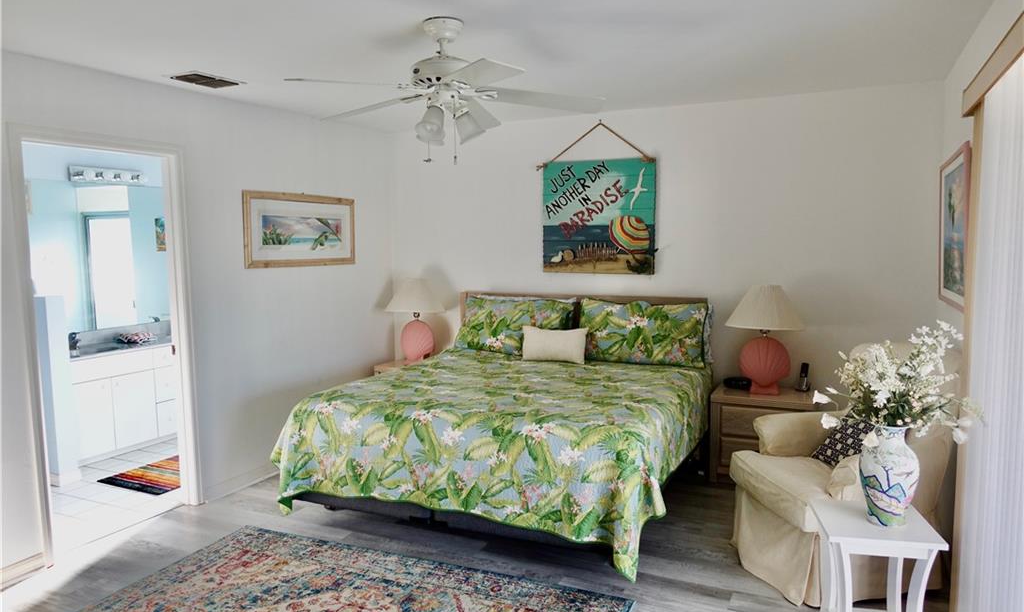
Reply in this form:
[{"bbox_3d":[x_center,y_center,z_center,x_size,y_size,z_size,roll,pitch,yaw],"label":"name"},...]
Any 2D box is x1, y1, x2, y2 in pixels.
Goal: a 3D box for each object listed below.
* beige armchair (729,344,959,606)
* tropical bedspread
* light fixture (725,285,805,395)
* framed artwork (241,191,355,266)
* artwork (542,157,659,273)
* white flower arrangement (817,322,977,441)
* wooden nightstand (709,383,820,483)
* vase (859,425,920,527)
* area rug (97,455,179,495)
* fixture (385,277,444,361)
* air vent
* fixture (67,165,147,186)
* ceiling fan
[{"bbox_3d":[1.531,0.743,3.222,0.787,0.973,0.712,-2,6,-14],"label":"beige armchair"},{"bbox_3d":[0.008,0.730,4.070,2.150,0.595,1.950,2,6,26],"label":"tropical bedspread"},{"bbox_3d":[1.579,0.217,4.280,0.466,0.691,0.466,2,6,26],"label":"light fixture"},{"bbox_3d":[-1.448,-0.525,4.749,0.030,0.489,1.063,2,6,27],"label":"framed artwork"},{"bbox_3d":[0.615,-0.629,4.887,0.848,0.791,0.030,2,6,26],"label":"artwork"},{"bbox_3d":[1.311,0.263,2.322,0.532,0.421,0.451,2,6,27],"label":"white flower arrangement"},{"bbox_3d":[1.607,0.838,4.358,0.607,0.562,0.386,2,6,26],"label":"wooden nightstand"},{"bbox_3d":[1.306,0.583,2.364,0.191,0.341,0.191,2,6,27],"label":"vase"},{"bbox_3d":[-2.281,1.128,4.778,0.600,0.015,0.875,2,6,26],"label":"area rug"},{"bbox_3d":[-0.757,0.128,5.393,0.461,0.692,0.461,-1,6,0],"label":"fixture"},{"bbox_3d":[-1.675,-1.224,3.741,0.260,0.020,0.350,2,6,26],"label":"air vent"},{"bbox_3d":[-3.179,-1.016,5.402,0.130,0.115,0.612,2,6,27],"label":"fixture"},{"bbox_3d":[-0.279,-0.886,2.827,1.300,0.556,1.300,2,6,26],"label":"ceiling fan"}]

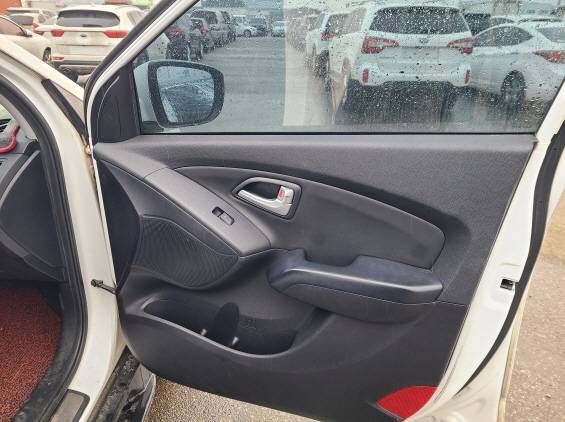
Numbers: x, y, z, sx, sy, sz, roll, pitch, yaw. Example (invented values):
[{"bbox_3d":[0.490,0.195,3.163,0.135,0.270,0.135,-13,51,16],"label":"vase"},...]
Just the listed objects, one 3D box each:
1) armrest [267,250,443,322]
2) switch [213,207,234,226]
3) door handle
[{"bbox_3d":[0.146,0.149,0.858,0.335,0.075,0.085,8,25,17],"label":"armrest"},{"bbox_3d":[-0.127,0.012,0.917,0.050,0.020,0.012,37,-5,22],"label":"switch"},{"bbox_3d":[-0.035,-0.022,0.902,0.114,0.046,0.028,16,28,13],"label":"door handle"}]

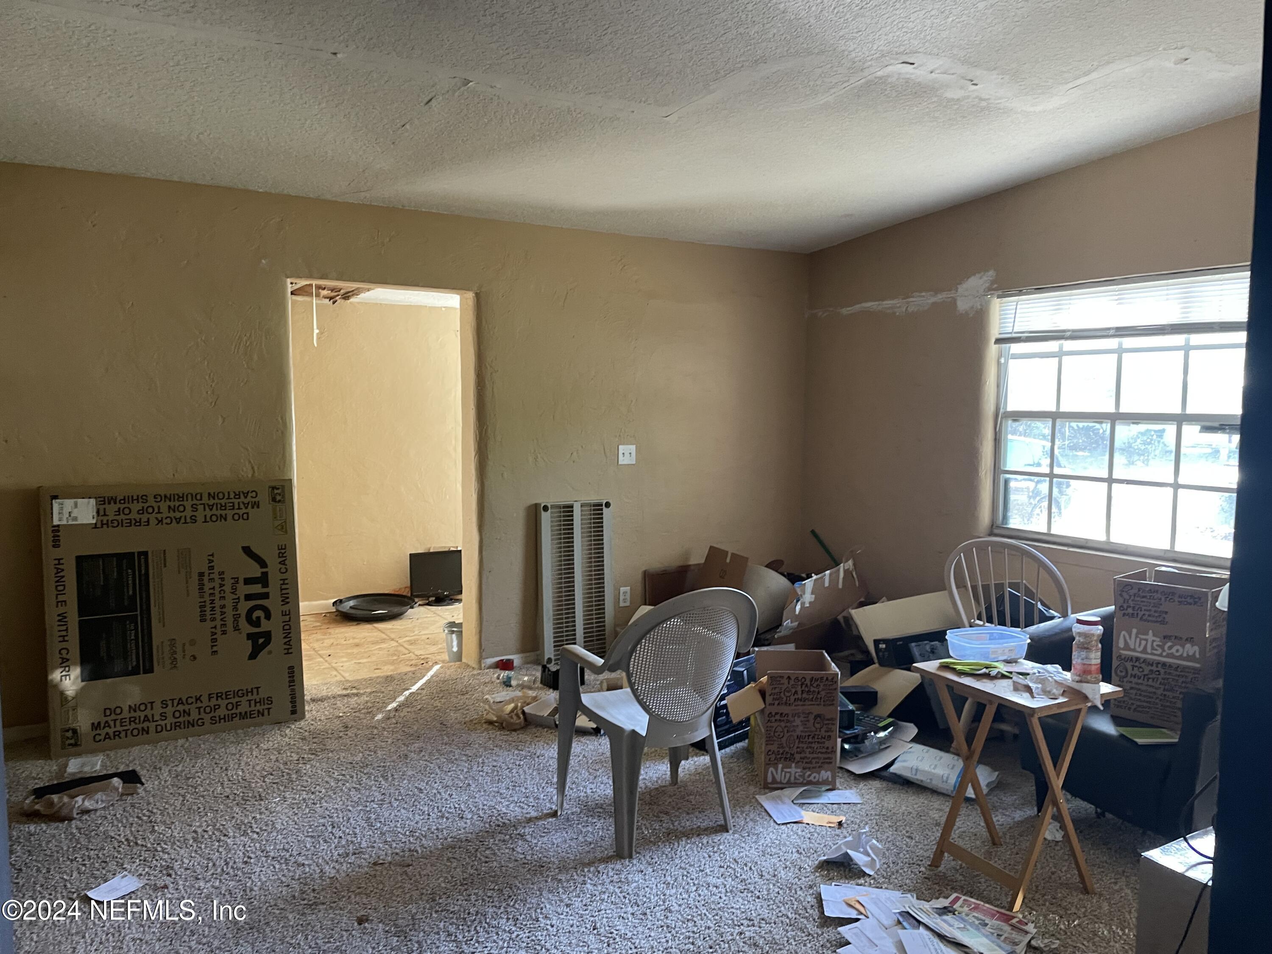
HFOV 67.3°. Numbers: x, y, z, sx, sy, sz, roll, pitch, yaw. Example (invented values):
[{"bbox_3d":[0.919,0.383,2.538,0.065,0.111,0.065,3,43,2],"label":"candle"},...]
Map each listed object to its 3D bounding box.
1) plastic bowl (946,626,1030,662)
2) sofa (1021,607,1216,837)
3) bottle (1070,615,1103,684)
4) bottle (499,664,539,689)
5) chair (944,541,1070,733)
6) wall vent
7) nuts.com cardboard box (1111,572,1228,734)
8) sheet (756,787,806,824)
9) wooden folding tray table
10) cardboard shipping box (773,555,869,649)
[{"bbox_3d":[1.168,0.560,3.170,0.220,0.072,0.220,-2,6,-26],"label":"plastic bowl"},{"bbox_3d":[1.904,0.846,3.325,0.790,0.730,0.730,-2,5,-29],"label":"sofa"},{"bbox_3d":[1.372,0.520,2.905,0.099,0.186,0.099,-2,6,-26],"label":"bottle"},{"bbox_3d":[-0.607,1.036,4.921,0.210,0.075,0.075,1,5,13],"label":"bottle"},{"bbox_3d":[1.625,0.730,4.170,0.500,0.870,0.530,2,5,16],"label":"chair"},{"bbox_3d":[-0.321,0.582,5.482,0.460,0.900,0.070,-2,5,-32],"label":"wall vent"},{"bbox_3d":[1.813,0.573,3.222,0.295,0.463,0.280,-4,7,-42],"label":"nuts.com cardboard box"},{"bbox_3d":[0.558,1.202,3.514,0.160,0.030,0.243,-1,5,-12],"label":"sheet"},{"bbox_3d":[1.163,0.942,2.977,0.385,0.650,0.482,-2,6,-26],"label":"wooden folding tray table"},{"bbox_3d":[0.930,0.655,4.850,0.380,0.340,0.330,-26,-16,8],"label":"cardboard shipping box"}]

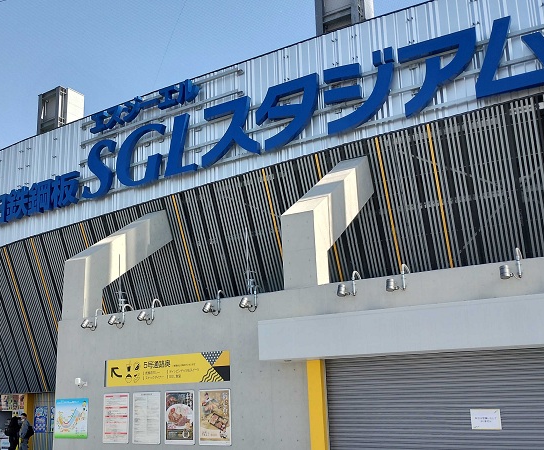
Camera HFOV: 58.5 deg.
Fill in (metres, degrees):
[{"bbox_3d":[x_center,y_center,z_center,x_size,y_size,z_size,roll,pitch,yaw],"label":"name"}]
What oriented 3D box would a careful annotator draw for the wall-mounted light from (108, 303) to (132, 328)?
[{"bbox_3d":[-3.434,2.057,10.978,0.330,0.540,0.400,-11,-17,25],"label":"wall-mounted light"}]

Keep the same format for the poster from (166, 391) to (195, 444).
[{"bbox_3d":[-1.845,3.862,9.736,0.730,1.030,0.030,-11,-17,25],"label":"poster"}]

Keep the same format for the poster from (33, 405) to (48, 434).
[{"bbox_3d":[-7.830,6.613,16.449,0.628,0.830,0.030,-11,-17,25],"label":"poster"}]

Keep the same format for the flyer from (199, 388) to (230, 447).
[{"bbox_3d":[-1.104,3.707,9.389,0.730,1.030,0.030,-11,-17,25],"label":"flyer"}]

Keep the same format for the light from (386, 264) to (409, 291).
[{"bbox_3d":[2.159,0.925,8.347,0.330,0.510,0.400,-11,-17,25],"label":"light"}]

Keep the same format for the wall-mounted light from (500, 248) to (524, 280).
[{"bbox_3d":[3.747,0.622,7.596,0.330,0.510,0.400,-11,-17,25],"label":"wall-mounted light"}]

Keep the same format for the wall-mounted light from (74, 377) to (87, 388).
[{"bbox_3d":[-4.304,3.576,10.968,0.190,0.250,0.240,-11,-17,25],"label":"wall-mounted light"}]

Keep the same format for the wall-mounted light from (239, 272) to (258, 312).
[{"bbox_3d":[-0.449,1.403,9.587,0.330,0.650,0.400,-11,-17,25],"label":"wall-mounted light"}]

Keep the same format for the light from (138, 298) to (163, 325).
[{"bbox_3d":[-2.686,1.901,10.627,0.330,0.540,0.400,-11,-17,25],"label":"light"}]

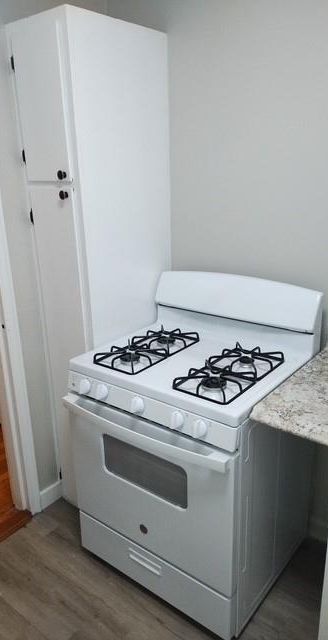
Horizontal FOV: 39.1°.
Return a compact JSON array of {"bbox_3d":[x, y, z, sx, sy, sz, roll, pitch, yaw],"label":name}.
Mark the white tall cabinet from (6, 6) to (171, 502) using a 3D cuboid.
[{"bbox_3d":[-0.256,-0.122,2.135,0.345,2.120,0.525,13,24,37],"label":"white tall cabinet"}]

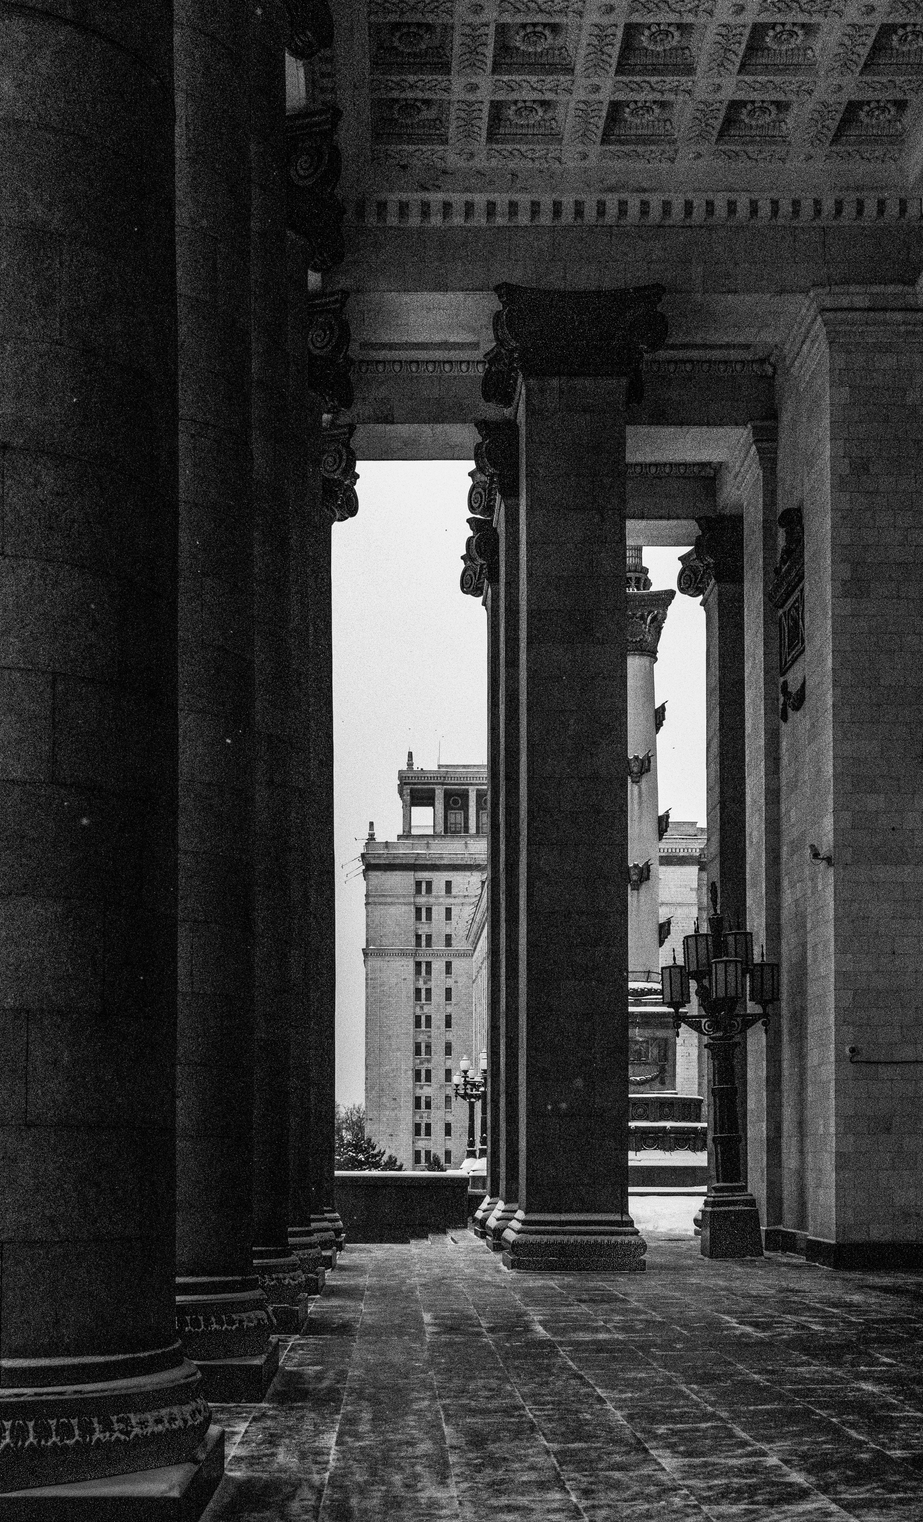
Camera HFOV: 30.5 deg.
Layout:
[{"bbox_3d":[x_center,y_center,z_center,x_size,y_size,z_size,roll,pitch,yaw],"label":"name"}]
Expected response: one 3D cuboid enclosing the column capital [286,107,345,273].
[{"bbox_3d":[-2.330,-6.450,19.200,2.100,1.100,2.100,0,-3,-1],"label":"column capital"}]

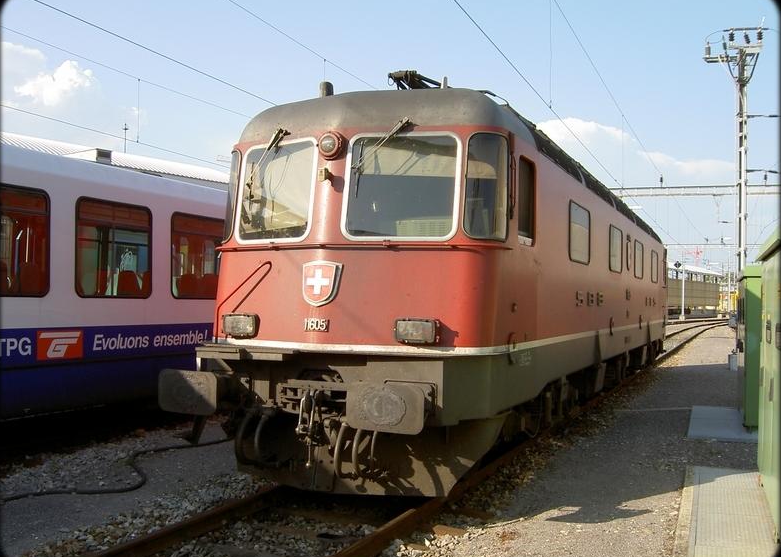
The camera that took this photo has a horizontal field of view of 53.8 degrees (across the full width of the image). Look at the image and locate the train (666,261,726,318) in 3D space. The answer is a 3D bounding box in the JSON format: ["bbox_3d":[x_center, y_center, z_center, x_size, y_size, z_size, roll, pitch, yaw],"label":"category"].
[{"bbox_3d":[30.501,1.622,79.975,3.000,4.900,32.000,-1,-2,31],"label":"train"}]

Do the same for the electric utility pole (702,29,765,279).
[{"bbox_3d":[16.376,-4.402,36.651,2.800,15.000,1.000,0,-2,6],"label":"electric utility pole"}]

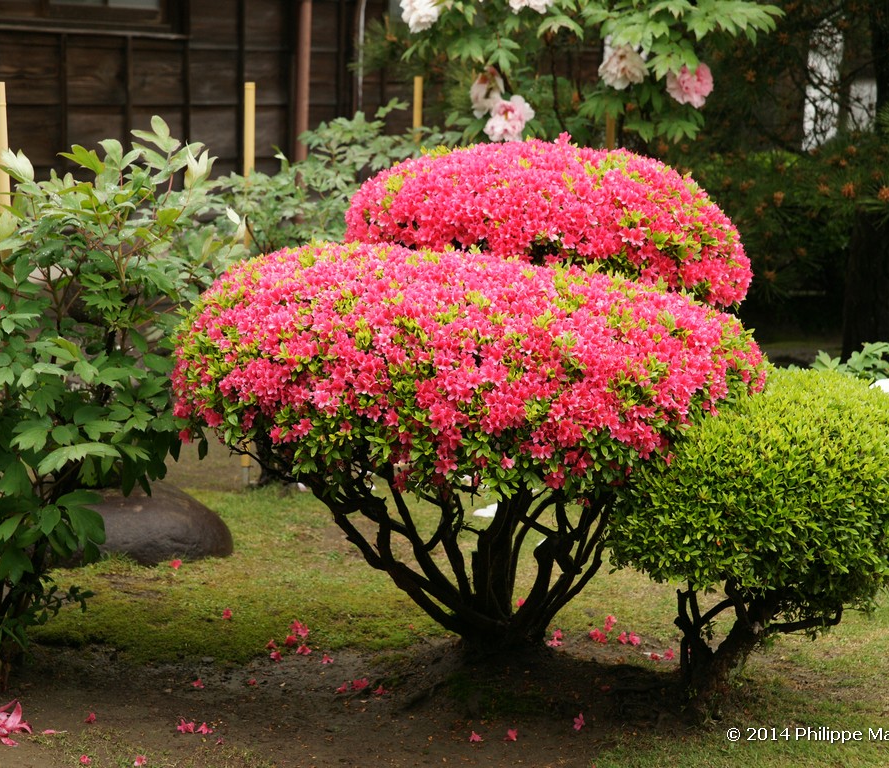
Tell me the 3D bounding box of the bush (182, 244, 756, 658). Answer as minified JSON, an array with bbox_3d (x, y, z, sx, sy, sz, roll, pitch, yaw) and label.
[{"bbox_3d":[0.058,0.150,5.170,1.340,0.950,1.100,1,8,0],"label":"bush"}]

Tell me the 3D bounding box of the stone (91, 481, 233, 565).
[{"bbox_3d":[-0.834,0.361,6.460,0.440,0.210,0.380,1,8,0],"label":"stone"}]

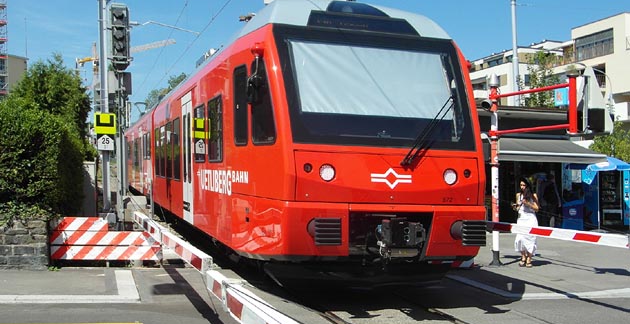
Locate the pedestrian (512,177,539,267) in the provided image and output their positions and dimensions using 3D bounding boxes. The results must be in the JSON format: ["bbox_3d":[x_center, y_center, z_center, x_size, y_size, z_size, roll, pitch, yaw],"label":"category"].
[{"bbox_3d":[3.976,1.124,13.550,0.500,1.680,0.420,-1,0,30],"label":"pedestrian"}]

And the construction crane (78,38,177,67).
[{"bbox_3d":[-50.400,-15.800,189.000,2.000,35.500,47.000,-1,0,-45],"label":"construction crane"}]

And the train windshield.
[{"bbox_3d":[0.820,-0.970,9.420,2.500,1.800,0.300,2,-26,-17],"label":"train windshield"}]

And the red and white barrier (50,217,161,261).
[{"bbox_3d":[-3.519,1.285,12.050,1.860,0.740,0.120,-1,0,-10],"label":"red and white barrier"}]

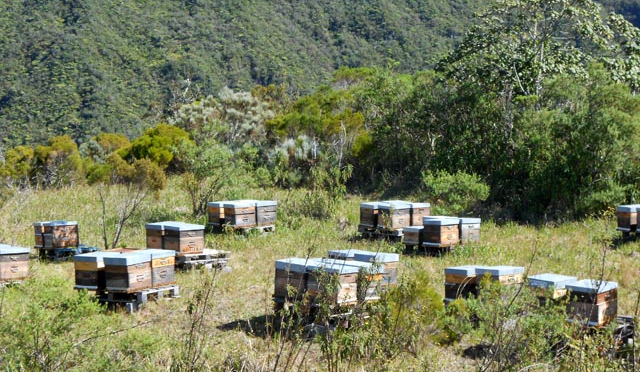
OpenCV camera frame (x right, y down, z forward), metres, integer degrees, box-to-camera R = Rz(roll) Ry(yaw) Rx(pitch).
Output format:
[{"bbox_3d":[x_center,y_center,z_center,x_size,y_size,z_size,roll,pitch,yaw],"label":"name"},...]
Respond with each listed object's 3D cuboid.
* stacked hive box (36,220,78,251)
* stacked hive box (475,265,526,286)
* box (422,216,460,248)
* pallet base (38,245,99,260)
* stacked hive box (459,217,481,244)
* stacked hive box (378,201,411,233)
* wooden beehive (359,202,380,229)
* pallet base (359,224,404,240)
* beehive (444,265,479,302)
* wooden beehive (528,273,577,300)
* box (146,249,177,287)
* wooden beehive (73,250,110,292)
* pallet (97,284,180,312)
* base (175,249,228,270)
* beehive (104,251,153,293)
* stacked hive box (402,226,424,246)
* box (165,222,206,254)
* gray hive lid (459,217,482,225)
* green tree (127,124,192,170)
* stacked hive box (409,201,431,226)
[{"bbox_3d":[-5.505,1.014,27.765,0.562,0.523,1.040,-4,2,-33],"label":"stacked hive box"},{"bbox_3d":[2.556,1.419,18.864,0.534,0.508,0.442,-2,2,-41],"label":"stacked hive box"},{"bbox_3d":[2.289,0.876,25.013,0.534,0.489,0.442,-2,4,-43],"label":"box"},{"bbox_3d":[-5.284,1.375,27.941,0.960,0.160,1.100,-4,2,-33],"label":"pallet base"},{"bbox_3d":[2.881,0.919,26.724,0.562,0.502,0.467,-2,2,-41],"label":"stacked hive box"},{"bbox_3d":[1.577,0.636,28.201,0.540,0.490,0.450,-4,5,-38],"label":"stacked hive box"},{"bbox_3d":[1.284,0.685,30.458,0.562,0.521,0.467,-3,4,-37],"label":"wooden beehive"},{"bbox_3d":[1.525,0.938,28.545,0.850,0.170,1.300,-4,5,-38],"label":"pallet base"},{"bbox_3d":[2.165,1.431,19.320,0.534,0.475,0.442,-2,2,-41],"label":"beehive"},{"bbox_3d":[3.026,1.444,17.392,0.450,0.490,0.540,3,6,43],"label":"wooden beehive"},{"bbox_3d":[-2.479,1.232,19.783,0.442,0.492,0.534,1,4,33],"label":"box"},{"bbox_3d":[-3.396,1.296,20.372,0.450,0.490,0.540,2,5,33],"label":"wooden beehive"},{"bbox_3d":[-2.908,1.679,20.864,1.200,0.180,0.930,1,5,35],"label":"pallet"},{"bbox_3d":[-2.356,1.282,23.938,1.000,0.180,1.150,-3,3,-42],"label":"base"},{"bbox_3d":[-2.898,1.300,20.080,0.450,0.490,0.540,2,5,33],"label":"beehive"},{"bbox_3d":[2.027,0.984,26.740,0.562,0.370,0.467,-2,2,-41],"label":"stacked hive box"},{"bbox_3d":[-2.434,0.948,23.919,0.540,0.490,0.450,-5,5,-42],"label":"box"},{"bbox_3d":[2.729,0.667,25.410,0.534,0.081,0.442,-2,4,-43],"label":"gray hive lid"},{"bbox_3d":[-5.787,-1.244,48.000,2.500,2.100,2.400,-1,4,0],"label":"green tree"},{"bbox_3d":[2.172,0.675,30.329,0.562,0.521,0.467,-3,4,-37],"label":"stacked hive box"}]

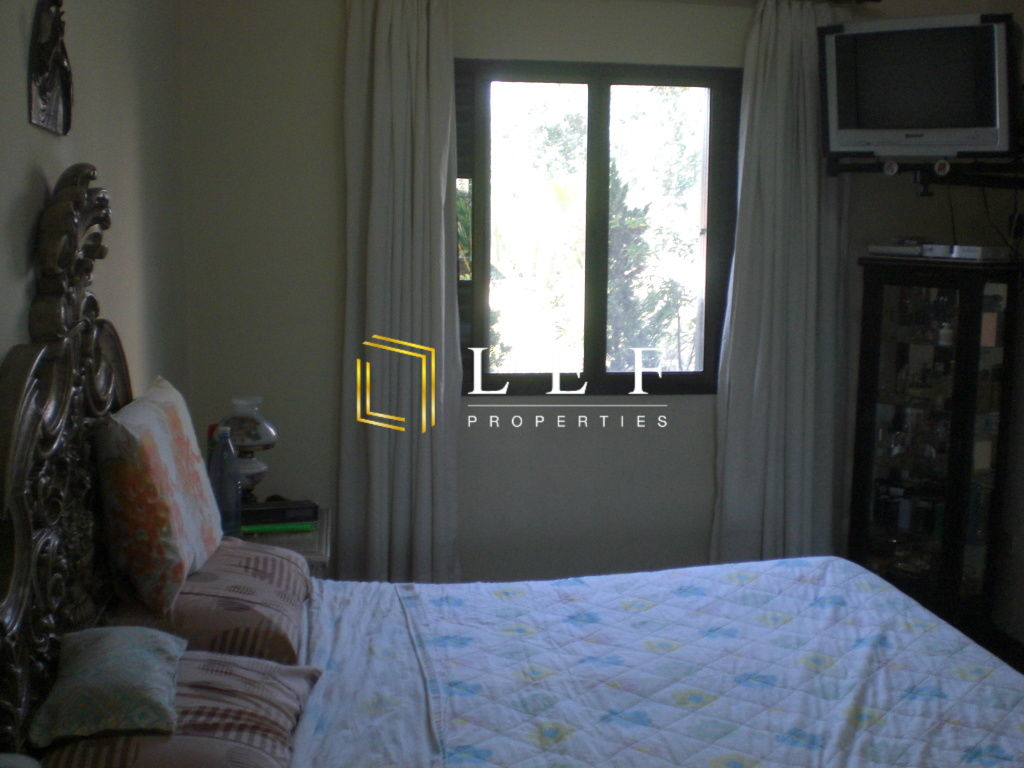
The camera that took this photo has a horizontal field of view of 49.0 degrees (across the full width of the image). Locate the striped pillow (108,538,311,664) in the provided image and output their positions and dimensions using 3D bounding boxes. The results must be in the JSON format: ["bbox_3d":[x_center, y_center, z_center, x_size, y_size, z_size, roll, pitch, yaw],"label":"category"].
[{"bbox_3d":[-0.713,0.488,2.681,0.450,0.155,0.630,0,7,-8],"label":"striped pillow"}]

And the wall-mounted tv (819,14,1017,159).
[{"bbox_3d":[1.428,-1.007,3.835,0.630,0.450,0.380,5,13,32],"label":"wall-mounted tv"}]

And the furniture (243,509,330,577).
[{"bbox_3d":[-0.797,0.732,3.490,0.460,0.550,0.580,0,7,-8],"label":"furniture"}]

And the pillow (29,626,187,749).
[{"bbox_3d":[-0.640,0.483,1.796,0.220,0.090,0.280,0,18,-14],"label":"pillow"}]

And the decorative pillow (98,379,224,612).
[{"bbox_3d":[-0.805,0.250,2.641,0.150,0.440,0.460,-18,-5,1],"label":"decorative pillow"}]

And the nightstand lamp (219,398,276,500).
[{"bbox_3d":[-0.832,0.222,3.548,0.185,0.360,0.185,0,7,-8],"label":"nightstand lamp"}]

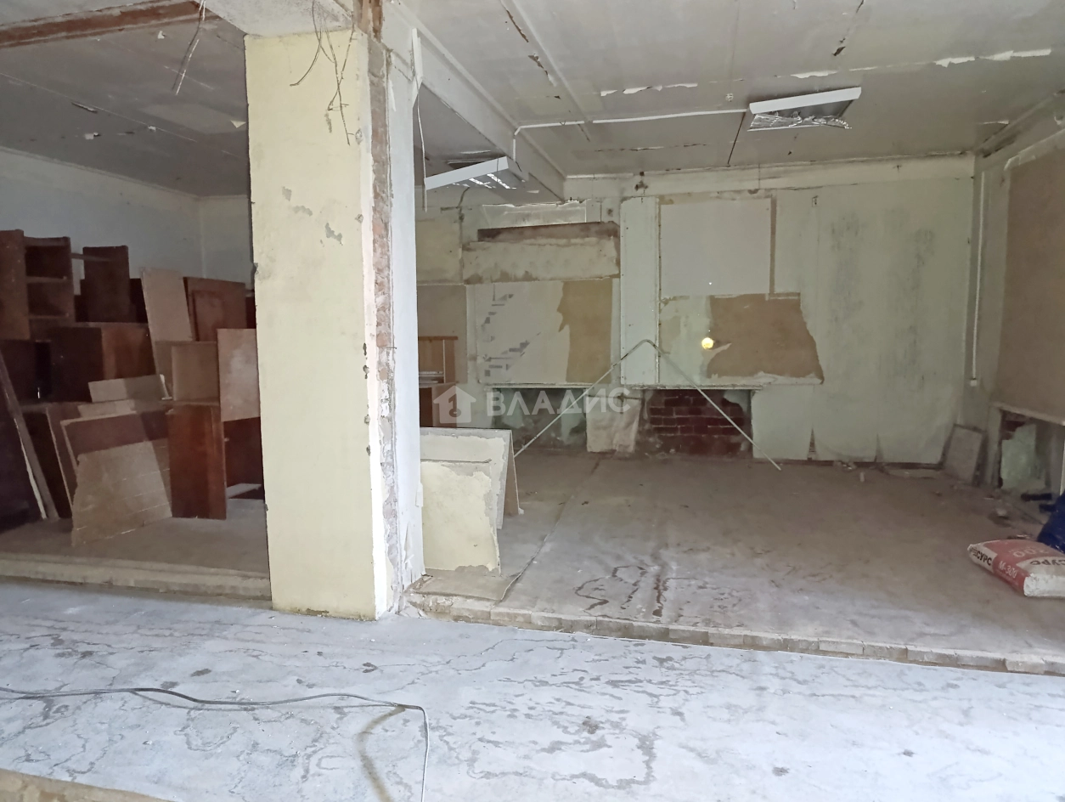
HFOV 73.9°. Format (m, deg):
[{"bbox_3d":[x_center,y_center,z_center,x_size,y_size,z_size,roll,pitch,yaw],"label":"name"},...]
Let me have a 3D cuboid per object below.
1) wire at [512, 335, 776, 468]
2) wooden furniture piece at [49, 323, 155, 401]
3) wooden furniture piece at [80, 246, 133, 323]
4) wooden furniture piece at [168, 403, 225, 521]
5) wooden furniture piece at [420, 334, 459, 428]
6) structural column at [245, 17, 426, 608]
[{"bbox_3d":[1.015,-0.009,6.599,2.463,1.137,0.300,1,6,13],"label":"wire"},{"bbox_3d":[-3.417,-0.305,5.654,0.487,0.554,0.590,1,6,14],"label":"wooden furniture piece"},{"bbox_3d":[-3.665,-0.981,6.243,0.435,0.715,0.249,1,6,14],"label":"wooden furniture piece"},{"bbox_3d":[-2.429,0.429,5.319,0.425,0.859,0.280,1,6,14],"label":"wooden furniture piece"},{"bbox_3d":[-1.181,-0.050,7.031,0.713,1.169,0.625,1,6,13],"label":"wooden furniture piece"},{"bbox_3d":[-1.011,-0.344,3.749,0.645,2.857,0.496,1,6,14],"label":"structural column"}]

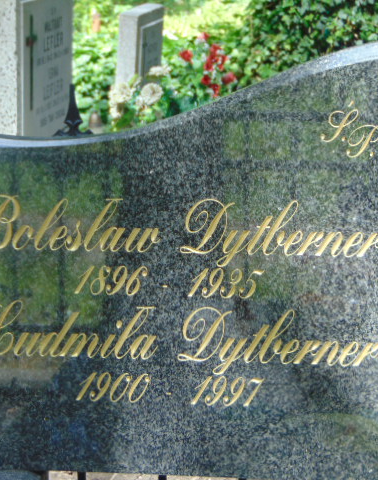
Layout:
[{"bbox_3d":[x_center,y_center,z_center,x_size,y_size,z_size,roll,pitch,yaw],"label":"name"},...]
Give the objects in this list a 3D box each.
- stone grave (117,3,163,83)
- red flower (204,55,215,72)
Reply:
[{"bbox_3d":[-0.226,-0.832,9.067,0.090,0.420,0.320,9,17,18],"label":"stone grave"},{"bbox_3d":[0.088,-0.760,8.600,0.053,0.076,0.050,0,15,0],"label":"red flower"}]

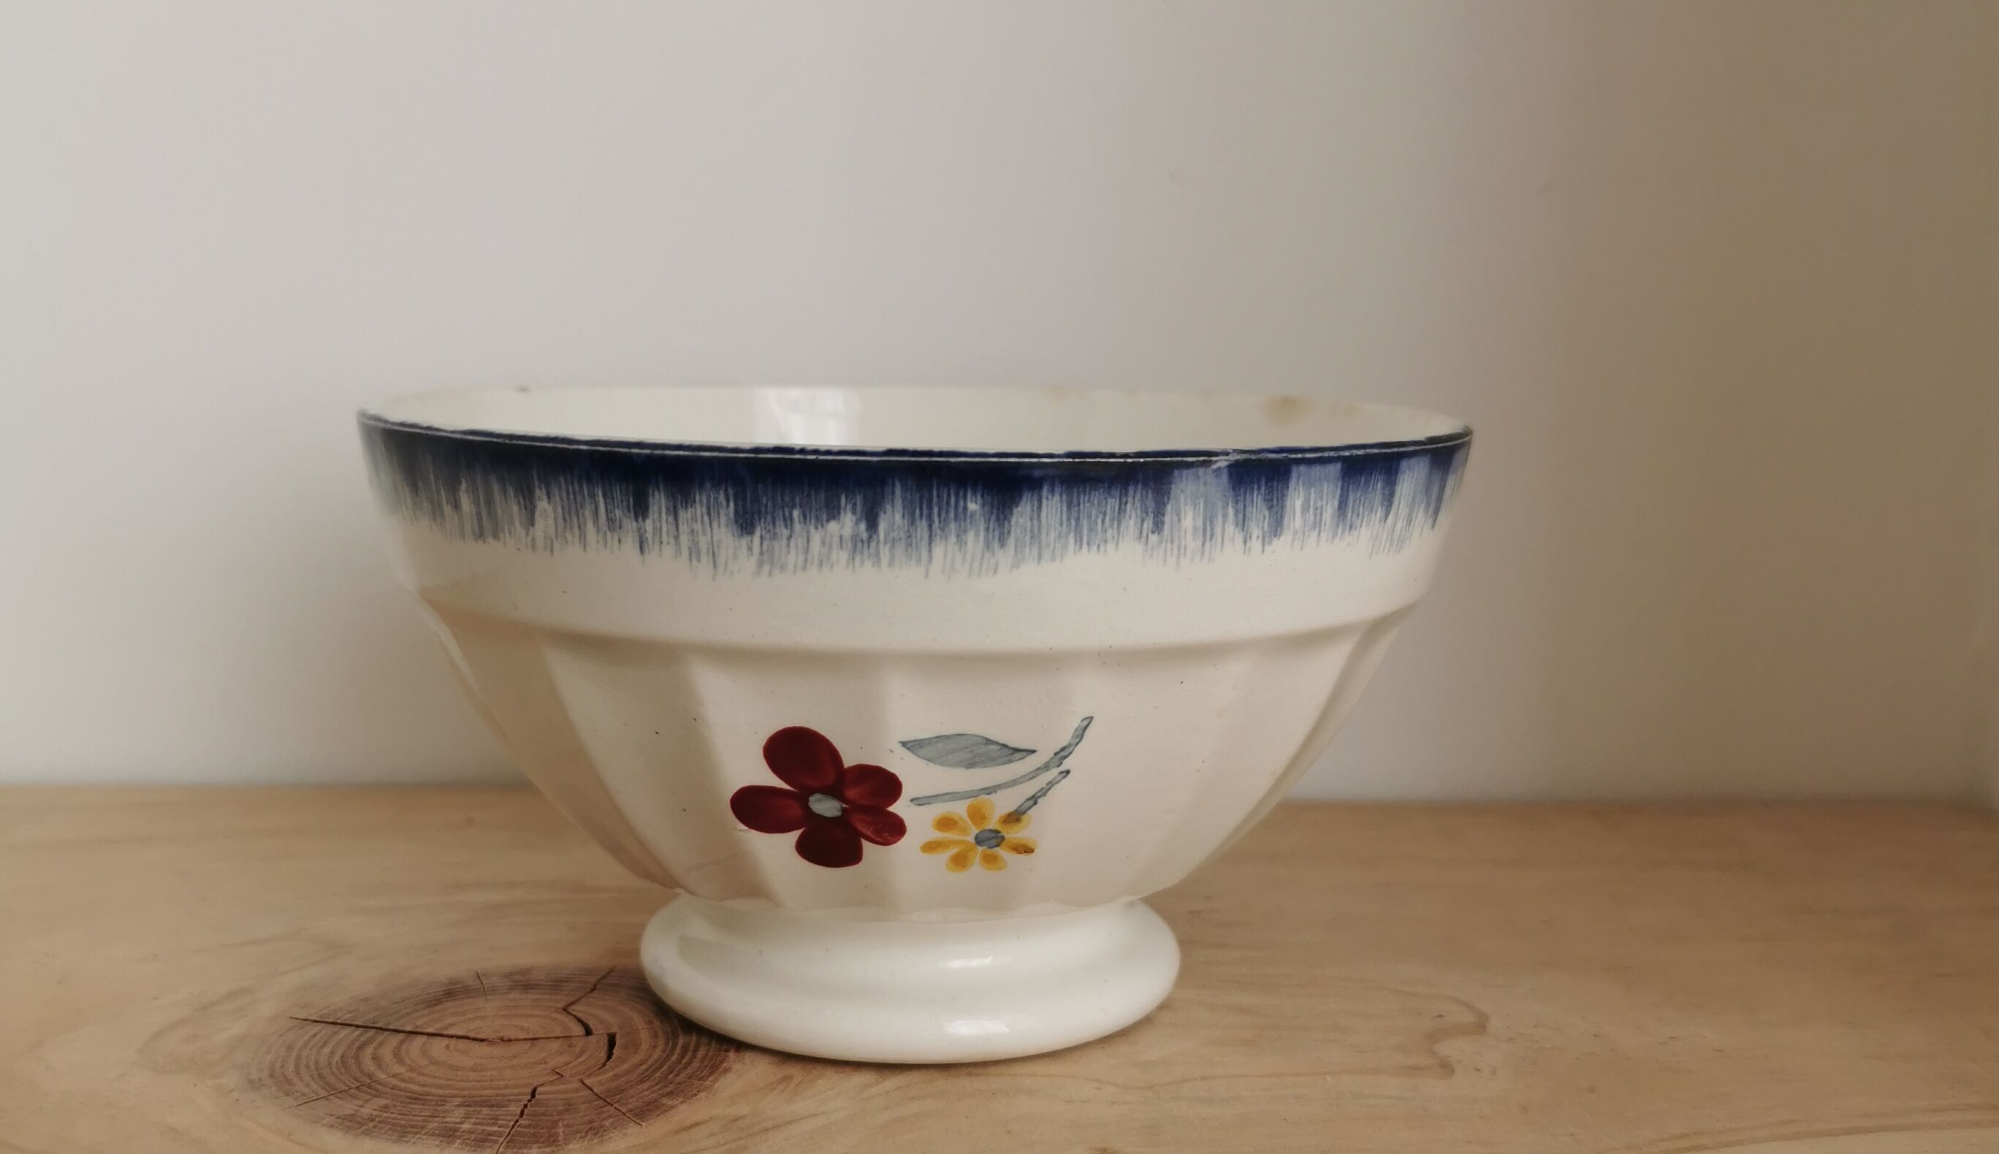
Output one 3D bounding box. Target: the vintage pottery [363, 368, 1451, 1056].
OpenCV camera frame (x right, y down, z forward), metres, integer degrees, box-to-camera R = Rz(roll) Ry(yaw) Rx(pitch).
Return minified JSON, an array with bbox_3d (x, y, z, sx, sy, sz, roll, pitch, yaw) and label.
[{"bbox_3d":[-0.012,0.018,0.299,0.155,0.084,0.155,1,8,0],"label":"vintage pottery"}]

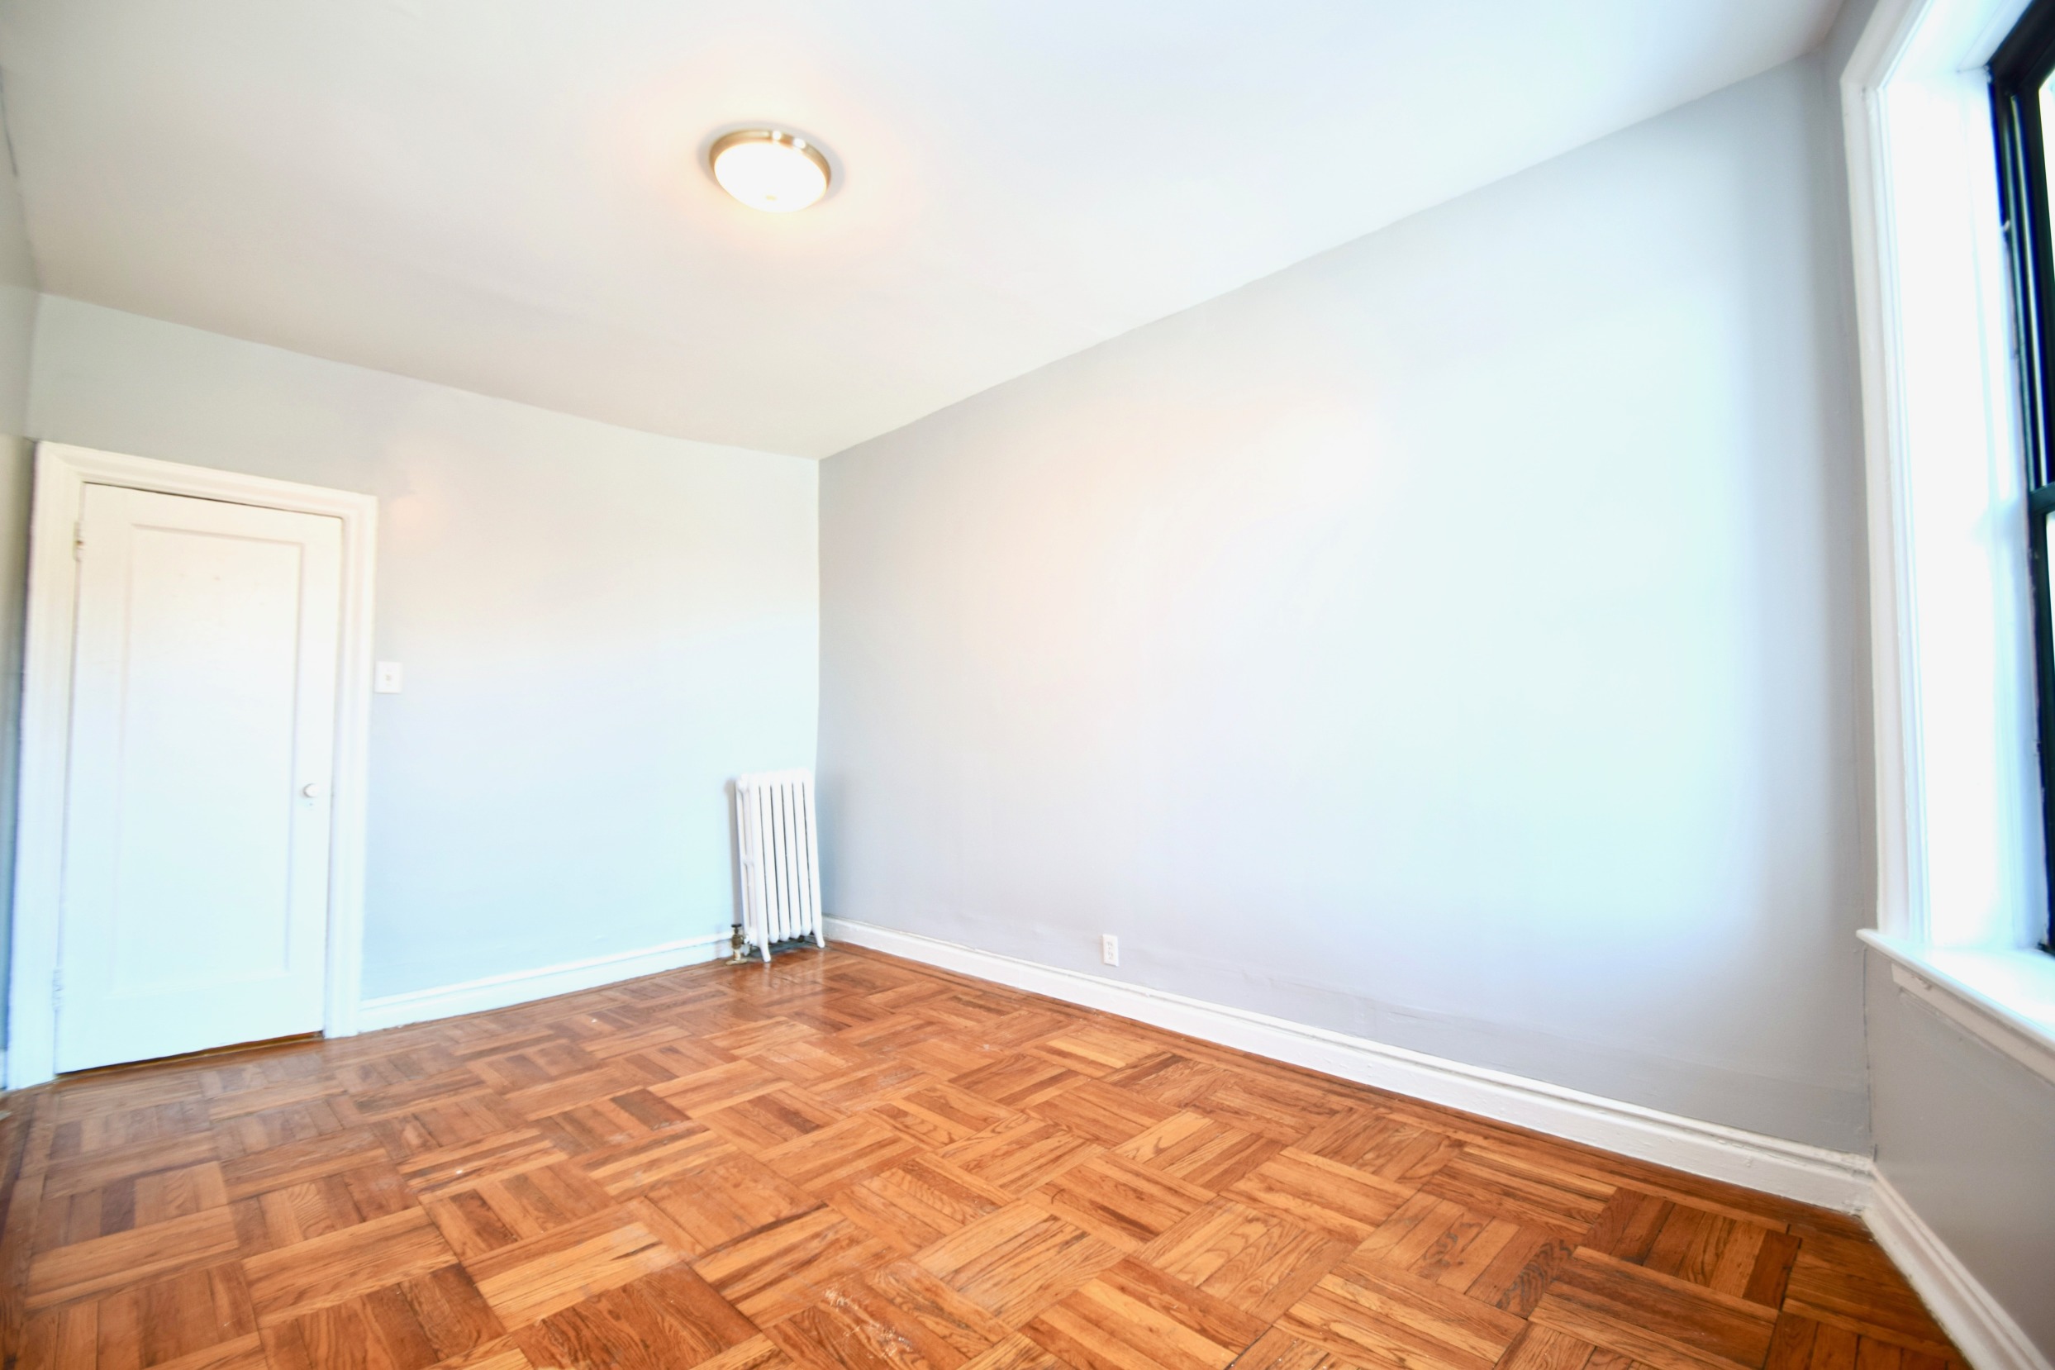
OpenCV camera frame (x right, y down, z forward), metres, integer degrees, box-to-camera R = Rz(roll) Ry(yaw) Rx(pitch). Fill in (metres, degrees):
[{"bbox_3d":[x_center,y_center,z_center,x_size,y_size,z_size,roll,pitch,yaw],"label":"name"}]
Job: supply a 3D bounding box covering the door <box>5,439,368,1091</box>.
[{"bbox_3d":[-3.005,0.275,3.158,0.920,2.140,0.100,2,-4,-43],"label":"door"}]

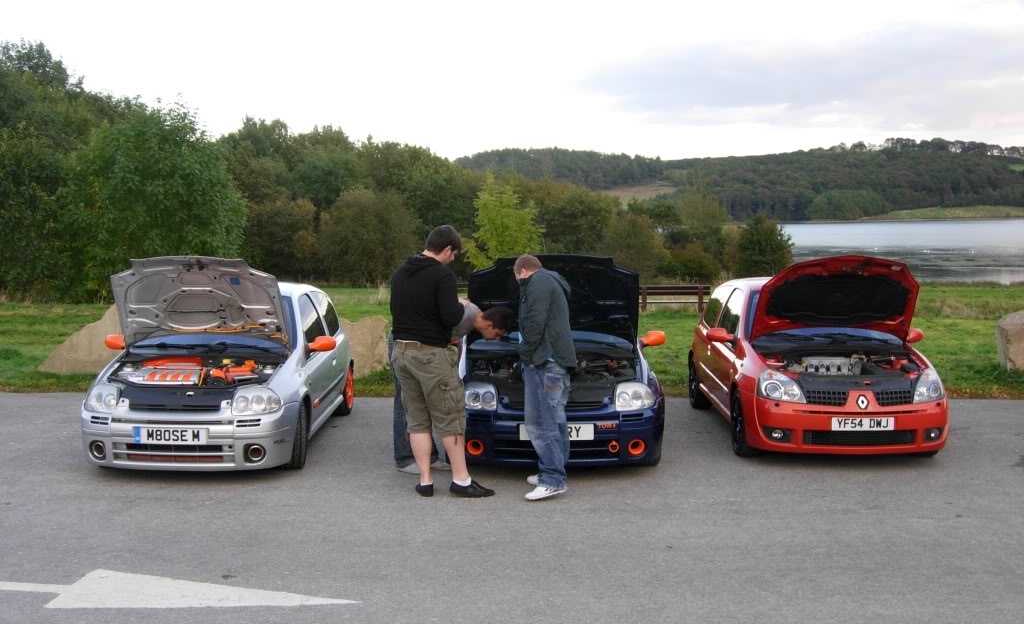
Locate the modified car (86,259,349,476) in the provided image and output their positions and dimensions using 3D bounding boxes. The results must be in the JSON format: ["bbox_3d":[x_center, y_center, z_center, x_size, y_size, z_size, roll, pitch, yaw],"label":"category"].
[{"bbox_3d":[-2.395,0.341,9.261,1.750,1.600,3.800,0,4,-1],"label":"modified car"}]

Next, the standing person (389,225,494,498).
[{"bbox_3d":[-0.472,0.331,7.294,0.560,1.840,0.460,3,5,40],"label":"standing person"}]

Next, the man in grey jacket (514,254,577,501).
[{"bbox_3d":[0.232,0.426,7.335,0.380,1.640,0.480,1,4,20],"label":"man in grey jacket"}]

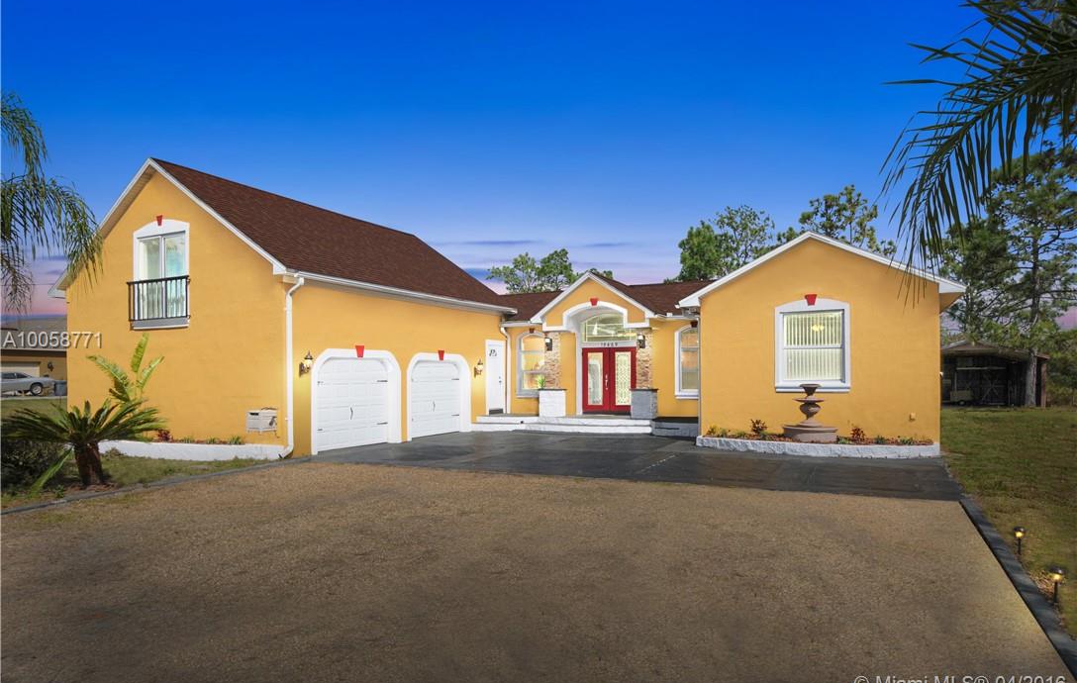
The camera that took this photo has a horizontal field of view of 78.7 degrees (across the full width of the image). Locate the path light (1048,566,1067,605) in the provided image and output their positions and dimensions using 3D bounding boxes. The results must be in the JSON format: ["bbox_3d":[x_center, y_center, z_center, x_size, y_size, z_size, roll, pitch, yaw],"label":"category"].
[{"bbox_3d":[3.529,1.660,4.487,0.112,0.245,0.112,-2,-3,27],"label":"path light"}]

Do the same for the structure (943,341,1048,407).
[{"bbox_3d":[19.734,1.478,30.475,5.200,2.850,5.500,-2,-3,27],"label":"structure"}]

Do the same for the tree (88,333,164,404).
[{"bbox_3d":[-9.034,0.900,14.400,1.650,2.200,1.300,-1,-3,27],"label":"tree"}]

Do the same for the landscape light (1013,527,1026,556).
[{"bbox_3d":[4.119,1.711,5.633,0.105,0.240,0.105,-2,-3,27],"label":"landscape light"}]

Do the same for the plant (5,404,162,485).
[{"bbox_3d":[-6.654,1.453,9.615,2.250,1.250,2.250,-2,-3,27],"label":"plant"}]

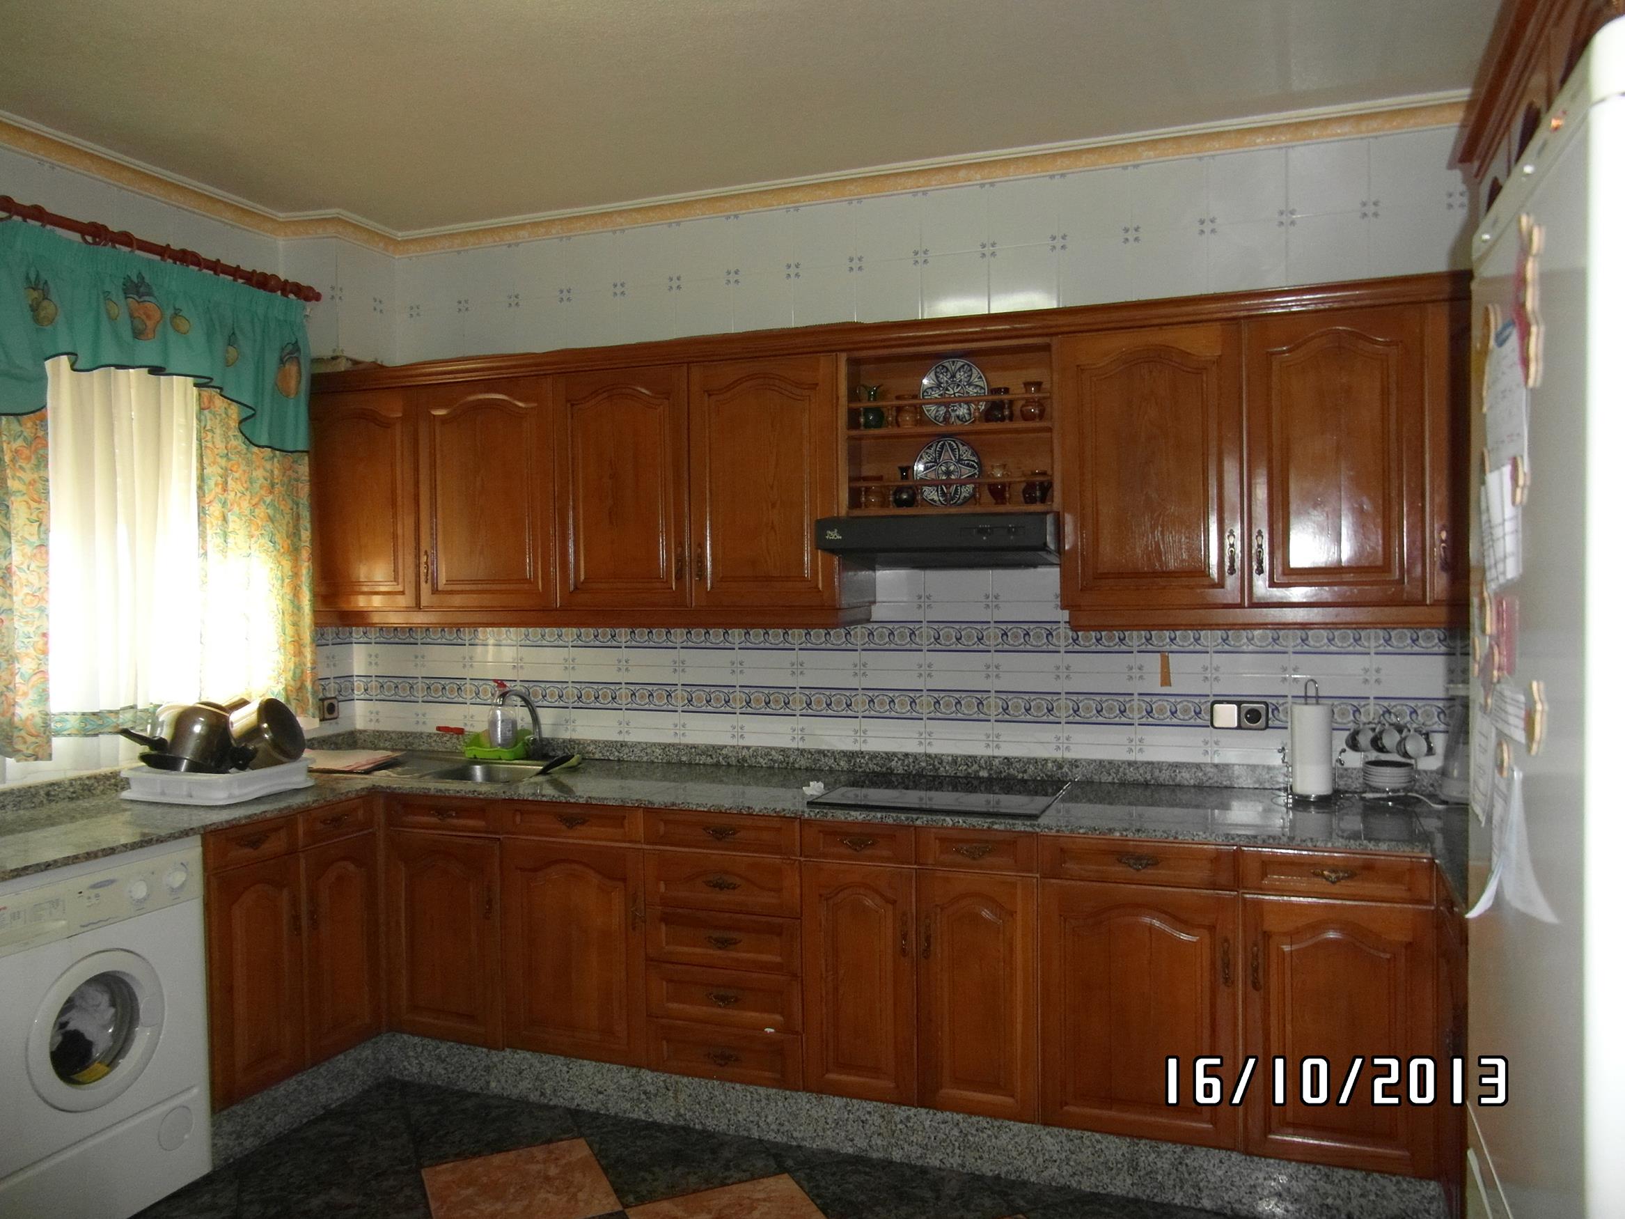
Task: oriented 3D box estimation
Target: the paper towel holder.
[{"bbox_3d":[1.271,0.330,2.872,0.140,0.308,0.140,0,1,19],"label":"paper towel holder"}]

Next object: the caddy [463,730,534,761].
[{"bbox_3d":[-1.046,0.449,3.746,0.200,0.088,0.105,0,1,19],"label":"caddy"}]

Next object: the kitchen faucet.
[{"bbox_3d":[-0.938,0.378,3.616,0.058,0.232,0.222,0,1,24],"label":"kitchen faucet"}]

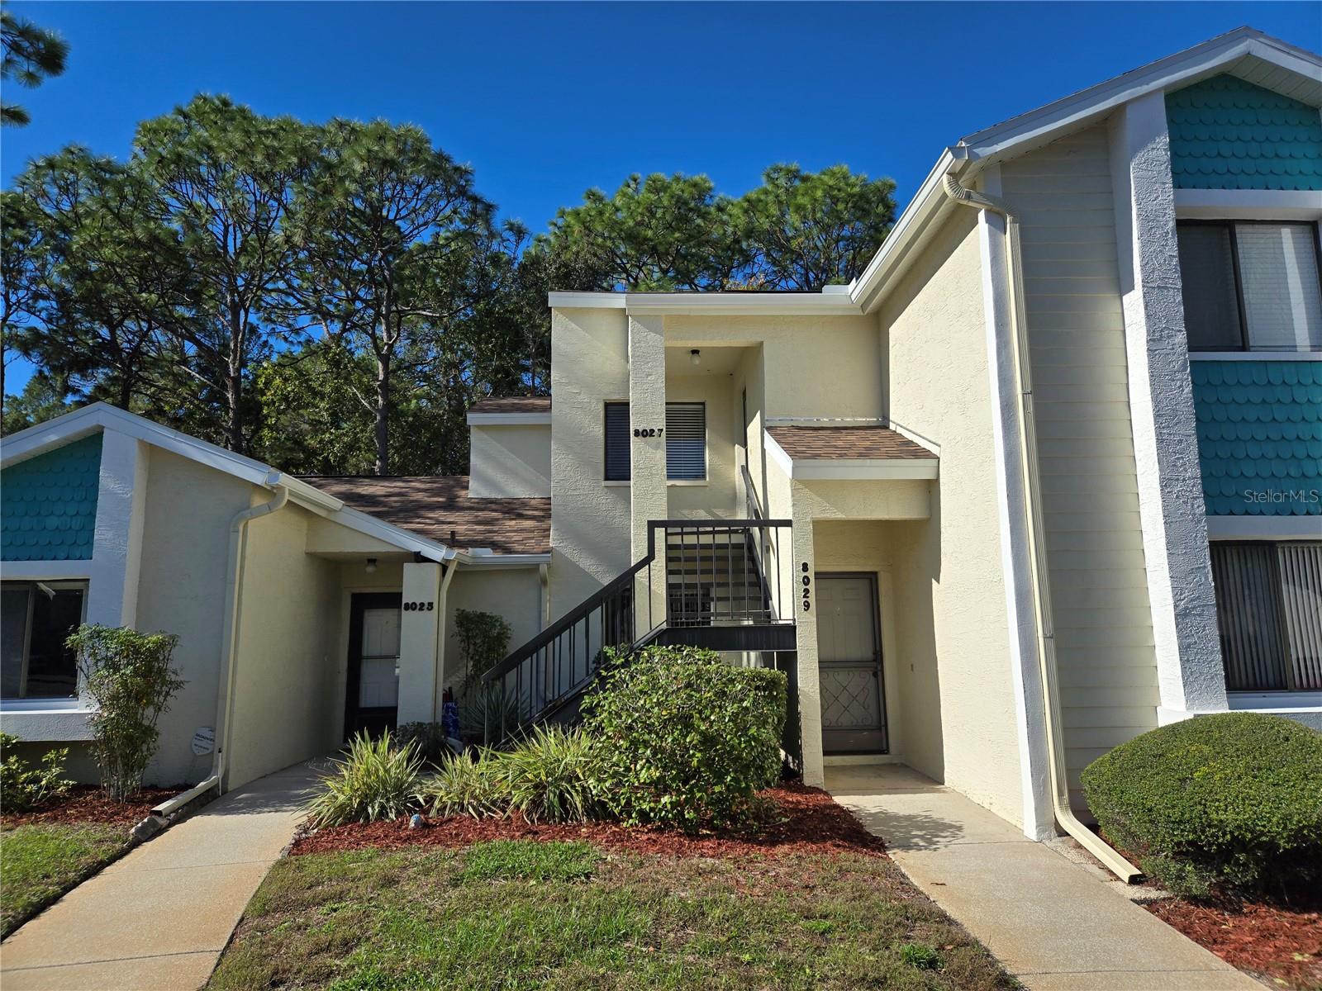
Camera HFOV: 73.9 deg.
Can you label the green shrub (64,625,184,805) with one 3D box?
[{"bbox_3d":[-4.922,1.992,8.118,0.960,1.570,0.850,0,-9,-2],"label":"green shrub"}]

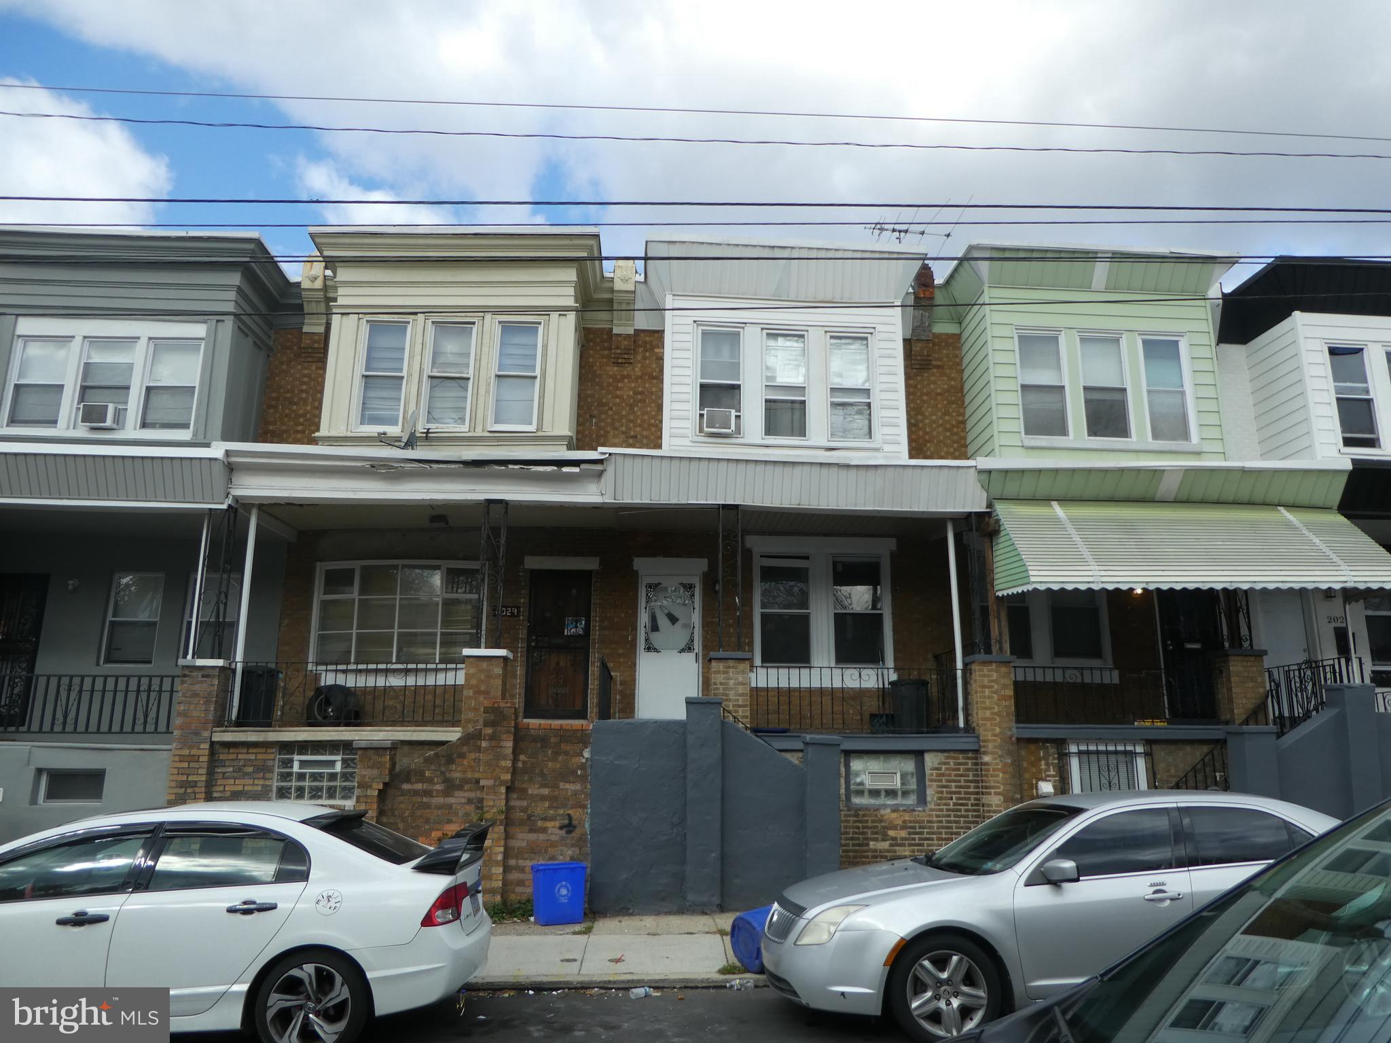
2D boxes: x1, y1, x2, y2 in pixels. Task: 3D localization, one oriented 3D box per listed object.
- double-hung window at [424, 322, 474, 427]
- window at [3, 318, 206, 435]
[{"bbox_3d":[-3.498,-2.082,13.720,0.650,1.630,0.110,1,-13,-2],"label":"double-hung window"},{"bbox_3d":[-7.755,-1.893,12.675,2.409,1.603,0.160,1,-13,-4],"label":"window"}]

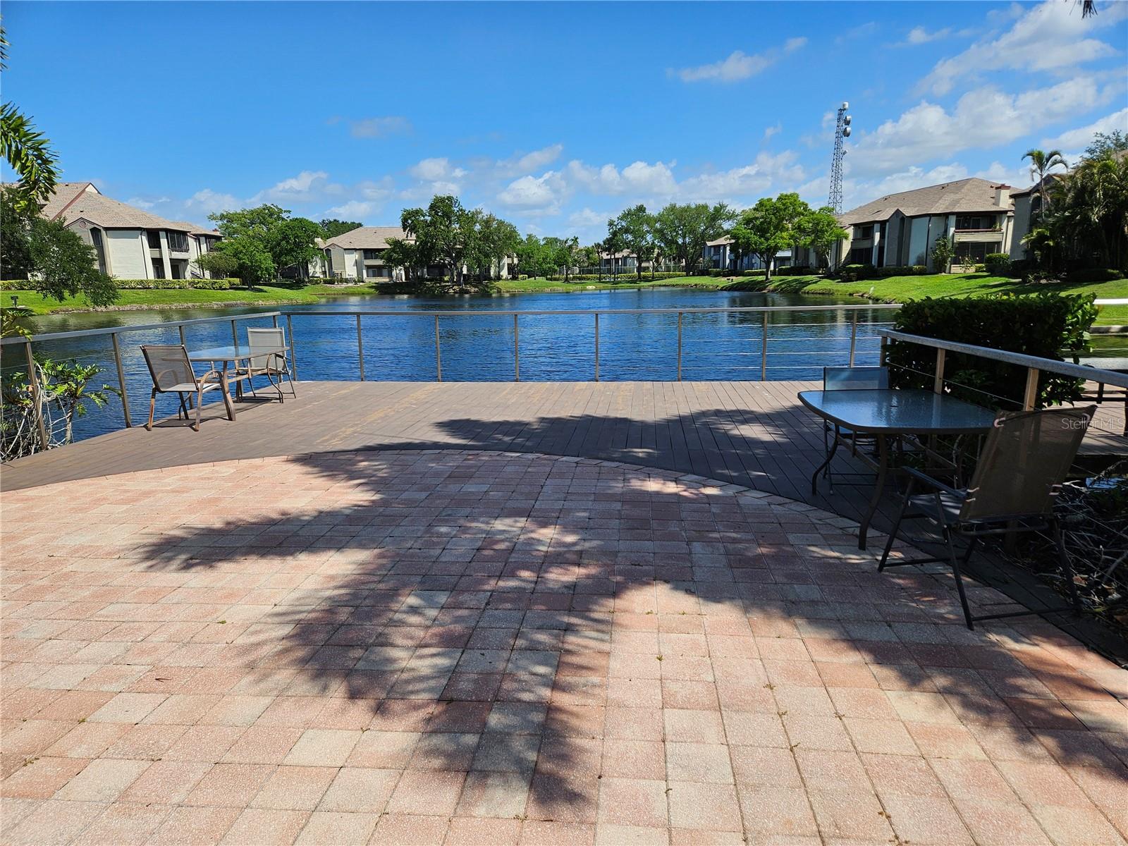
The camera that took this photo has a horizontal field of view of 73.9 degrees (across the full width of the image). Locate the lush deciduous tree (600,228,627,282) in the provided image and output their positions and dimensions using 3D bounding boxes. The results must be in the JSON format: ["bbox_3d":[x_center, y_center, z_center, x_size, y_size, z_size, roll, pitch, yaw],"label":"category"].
[{"bbox_3d":[7.111,-24.127,108.000,3.937,7.562,3.800,-1,12,0],"label":"lush deciduous tree"}]

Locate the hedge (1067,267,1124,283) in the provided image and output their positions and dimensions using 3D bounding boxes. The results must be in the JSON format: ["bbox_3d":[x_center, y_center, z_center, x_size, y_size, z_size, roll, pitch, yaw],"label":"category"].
[{"bbox_3d":[34.060,-9.453,48.000,3.725,0.997,1.600,-1,12,0],"label":"hedge"}]

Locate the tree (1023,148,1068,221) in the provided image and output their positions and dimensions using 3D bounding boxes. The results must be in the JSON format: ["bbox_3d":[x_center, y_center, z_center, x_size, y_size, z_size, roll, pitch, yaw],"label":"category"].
[{"bbox_3d":[33.413,-14.551,52.000,3.179,8.678,3.300,-1,12,0],"label":"tree"}]

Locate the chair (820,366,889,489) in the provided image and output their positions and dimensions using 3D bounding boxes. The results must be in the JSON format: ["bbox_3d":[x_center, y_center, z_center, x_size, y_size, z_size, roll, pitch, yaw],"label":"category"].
[{"bbox_3d":[2.153,0.020,5.421,0.530,0.850,0.600,1,12,12],"label":"chair"}]

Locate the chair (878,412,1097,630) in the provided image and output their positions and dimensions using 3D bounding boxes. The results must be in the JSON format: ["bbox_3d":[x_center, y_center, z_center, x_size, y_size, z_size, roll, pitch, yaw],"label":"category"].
[{"bbox_3d":[1.906,0.352,3.432,0.575,0.915,0.710,-4,12,-13],"label":"chair"}]

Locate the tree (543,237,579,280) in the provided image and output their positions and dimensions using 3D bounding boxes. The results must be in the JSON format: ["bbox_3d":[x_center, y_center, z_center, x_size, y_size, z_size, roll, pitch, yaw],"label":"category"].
[{"bbox_3d":[-0.381,-23.683,108.000,5.206,6.452,5.000,-1,12,0],"label":"tree"}]

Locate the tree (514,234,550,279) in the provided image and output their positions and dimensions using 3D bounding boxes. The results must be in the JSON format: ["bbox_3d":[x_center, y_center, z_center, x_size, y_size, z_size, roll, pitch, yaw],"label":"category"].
[{"bbox_3d":[-5.236,-26.968,122.000,6.025,7.425,5.500,-1,12,0],"label":"tree"}]

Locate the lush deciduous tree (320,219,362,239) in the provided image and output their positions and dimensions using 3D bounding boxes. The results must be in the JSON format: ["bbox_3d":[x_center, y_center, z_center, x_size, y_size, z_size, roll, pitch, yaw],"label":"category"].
[{"bbox_3d":[-47.690,-36.967,160.000,10.535,12.837,10.000,-1,12,0],"label":"lush deciduous tree"}]

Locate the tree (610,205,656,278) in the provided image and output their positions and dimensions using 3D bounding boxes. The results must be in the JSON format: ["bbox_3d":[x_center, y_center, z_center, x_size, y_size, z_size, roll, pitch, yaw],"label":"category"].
[{"bbox_3d":[10.547,-27.719,115.000,7.437,11.182,6.800,-1,12,0],"label":"tree"}]

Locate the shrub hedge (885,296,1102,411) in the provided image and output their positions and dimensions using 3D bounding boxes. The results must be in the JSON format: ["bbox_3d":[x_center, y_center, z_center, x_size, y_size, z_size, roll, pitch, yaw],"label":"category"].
[{"bbox_3d":[3.566,-0.521,6.400,1.450,1.150,0.800,0,12,7],"label":"shrub hedge"}]

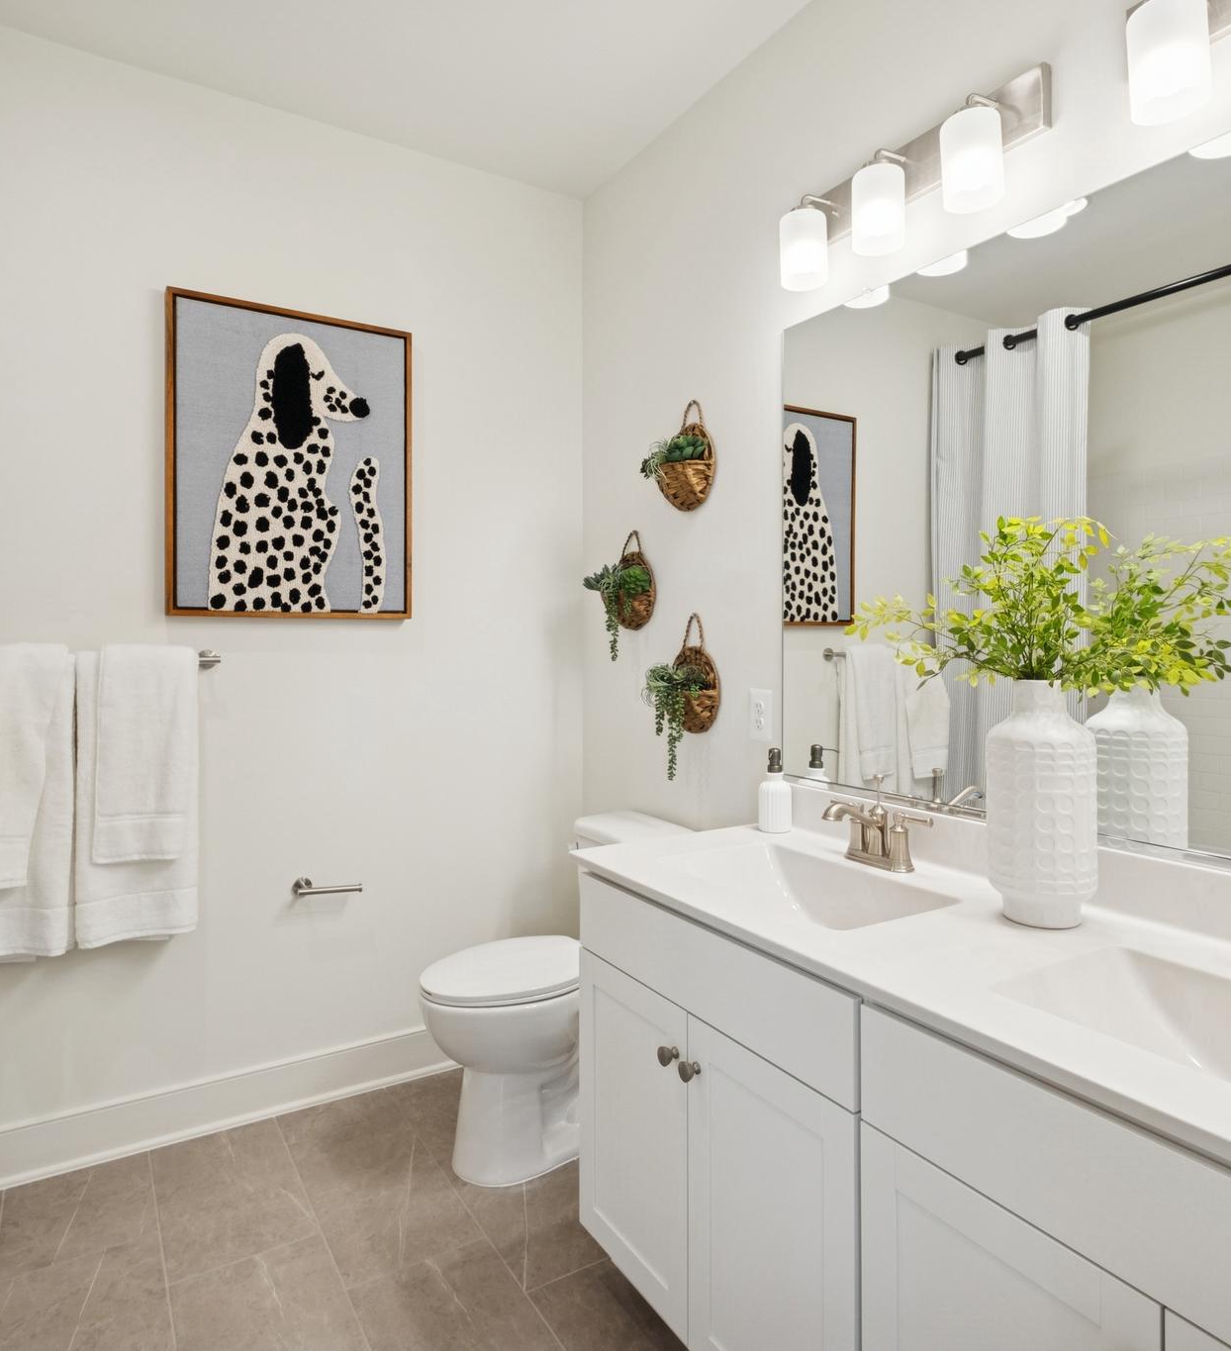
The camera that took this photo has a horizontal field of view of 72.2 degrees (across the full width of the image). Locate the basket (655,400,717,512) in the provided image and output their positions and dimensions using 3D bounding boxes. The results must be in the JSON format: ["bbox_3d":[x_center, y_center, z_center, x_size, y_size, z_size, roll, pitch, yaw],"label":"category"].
[{"bbox_3d":[0.174,-0.585,2.245,0.090,0.291,0.197,-1,2,-32],"label":"basket"}]

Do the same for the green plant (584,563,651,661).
[{"bbox_3d":[0.002,-0.183,2.461,0.150,0.273,0.210,-1,2,-32],"label":"green plant"}]

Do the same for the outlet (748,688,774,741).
[{"bbox_3d":[0.354,0.100,2.058,0.010,0.123,0.078,-1,2,-31],"label":"outlet"}]

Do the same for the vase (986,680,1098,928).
[{"bbox_3d":[0.659,0.195,1.304,0.156,0.364,0.156,-1,2,-31],"label":"vase"}]

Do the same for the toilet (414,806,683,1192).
[{"bbox_3d":[-0.161,0.809,2.206,0.700,0.770,0.430,-1,2,-31],"label":"toilet"}]

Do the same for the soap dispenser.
[{"bbox_3d":[0.366,0.254,1.922,0.073,0.192,0.085,0,2,19],"label":"soap dispenser"}]

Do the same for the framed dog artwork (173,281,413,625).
[{"bbox_3d":[-0.865,-0.564,2.290,0.625,0.818,0.045,-1,2,-32],"label":"framed dog artwork"}]

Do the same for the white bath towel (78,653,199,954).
[{"bbox_3d":[-1.174,0.294,2.079,0.260,0.700,0.100,-1,2,-31],"label":"white bath towel"}]

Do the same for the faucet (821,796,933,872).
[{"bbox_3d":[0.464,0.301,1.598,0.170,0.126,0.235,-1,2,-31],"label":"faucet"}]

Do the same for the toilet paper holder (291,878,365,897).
[{"bbox_3d":[-0.798,0.591,2.349,0.180,0.052,0.072,-1,2,-31],"label":"toilet paper holder"}]

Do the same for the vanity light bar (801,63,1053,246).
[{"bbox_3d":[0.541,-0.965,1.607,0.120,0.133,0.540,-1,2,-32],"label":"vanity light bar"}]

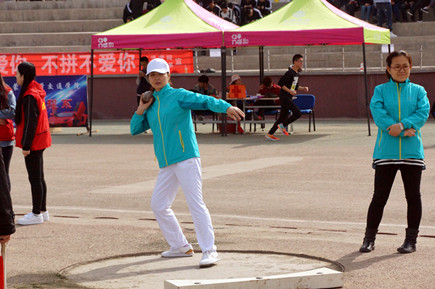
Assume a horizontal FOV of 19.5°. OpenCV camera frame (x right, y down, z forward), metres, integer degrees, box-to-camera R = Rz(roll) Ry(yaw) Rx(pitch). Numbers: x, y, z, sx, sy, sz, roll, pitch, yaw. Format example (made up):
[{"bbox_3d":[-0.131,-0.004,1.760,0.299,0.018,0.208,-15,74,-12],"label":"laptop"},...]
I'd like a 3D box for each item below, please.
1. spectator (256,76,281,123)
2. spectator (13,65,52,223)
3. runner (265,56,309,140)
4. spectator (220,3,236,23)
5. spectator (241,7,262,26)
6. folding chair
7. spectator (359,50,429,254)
[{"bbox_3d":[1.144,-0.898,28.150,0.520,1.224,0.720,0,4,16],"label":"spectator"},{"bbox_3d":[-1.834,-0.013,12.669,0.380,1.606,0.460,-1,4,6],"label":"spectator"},{"bbox_3d":[1.392,-0.942,25.202,0.800,1.704,0.520,1,4,28],"label":"runner"},{"bbox_3d":[0.328,-3.642,37.800,0.520,1.127,0.750,0,4,16],"label":"spectator"},{"bbox_3d":[1.029,-3.572,37.800,0.520,0.999,0.720,-1,4,9],"label":"spectator"},{"bbox_3d":[1.894,-0.683,27.750,0.490,0.815,0.530,0,4,18],"label":"folding chair"},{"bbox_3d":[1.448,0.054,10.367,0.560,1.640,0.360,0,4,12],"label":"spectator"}]

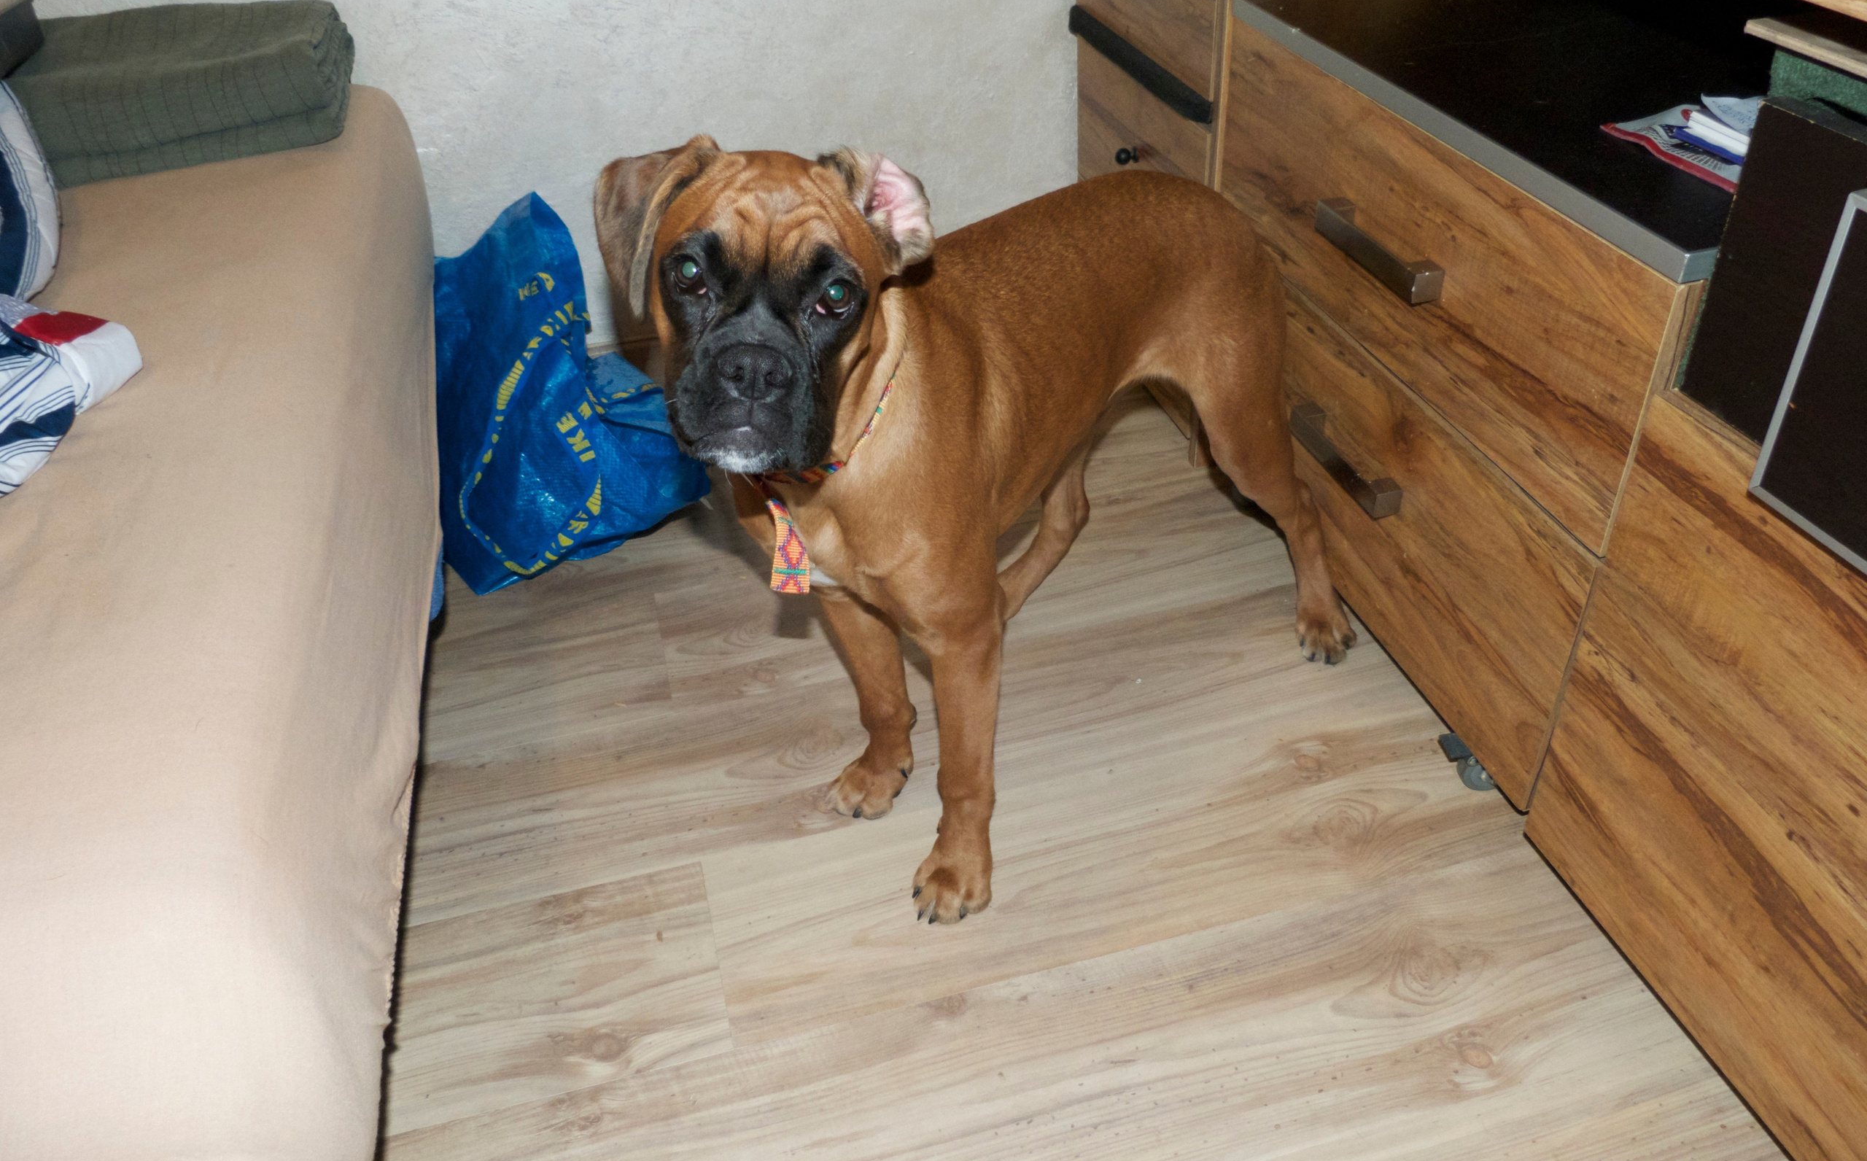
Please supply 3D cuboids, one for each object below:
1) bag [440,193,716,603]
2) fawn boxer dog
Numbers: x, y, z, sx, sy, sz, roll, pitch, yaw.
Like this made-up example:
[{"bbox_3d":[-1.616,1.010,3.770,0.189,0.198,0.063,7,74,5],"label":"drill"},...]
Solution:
[{"bbox_3d":[-0.448,-0.242,1.524,0.339,0.344,0.322,-20,40,-20],"label":"bag"},{"bbox_3d":[0.078,-0.096,1.049,0.283,0.622,0.648,26,46,34],"label":"fawn boxer dog"}]

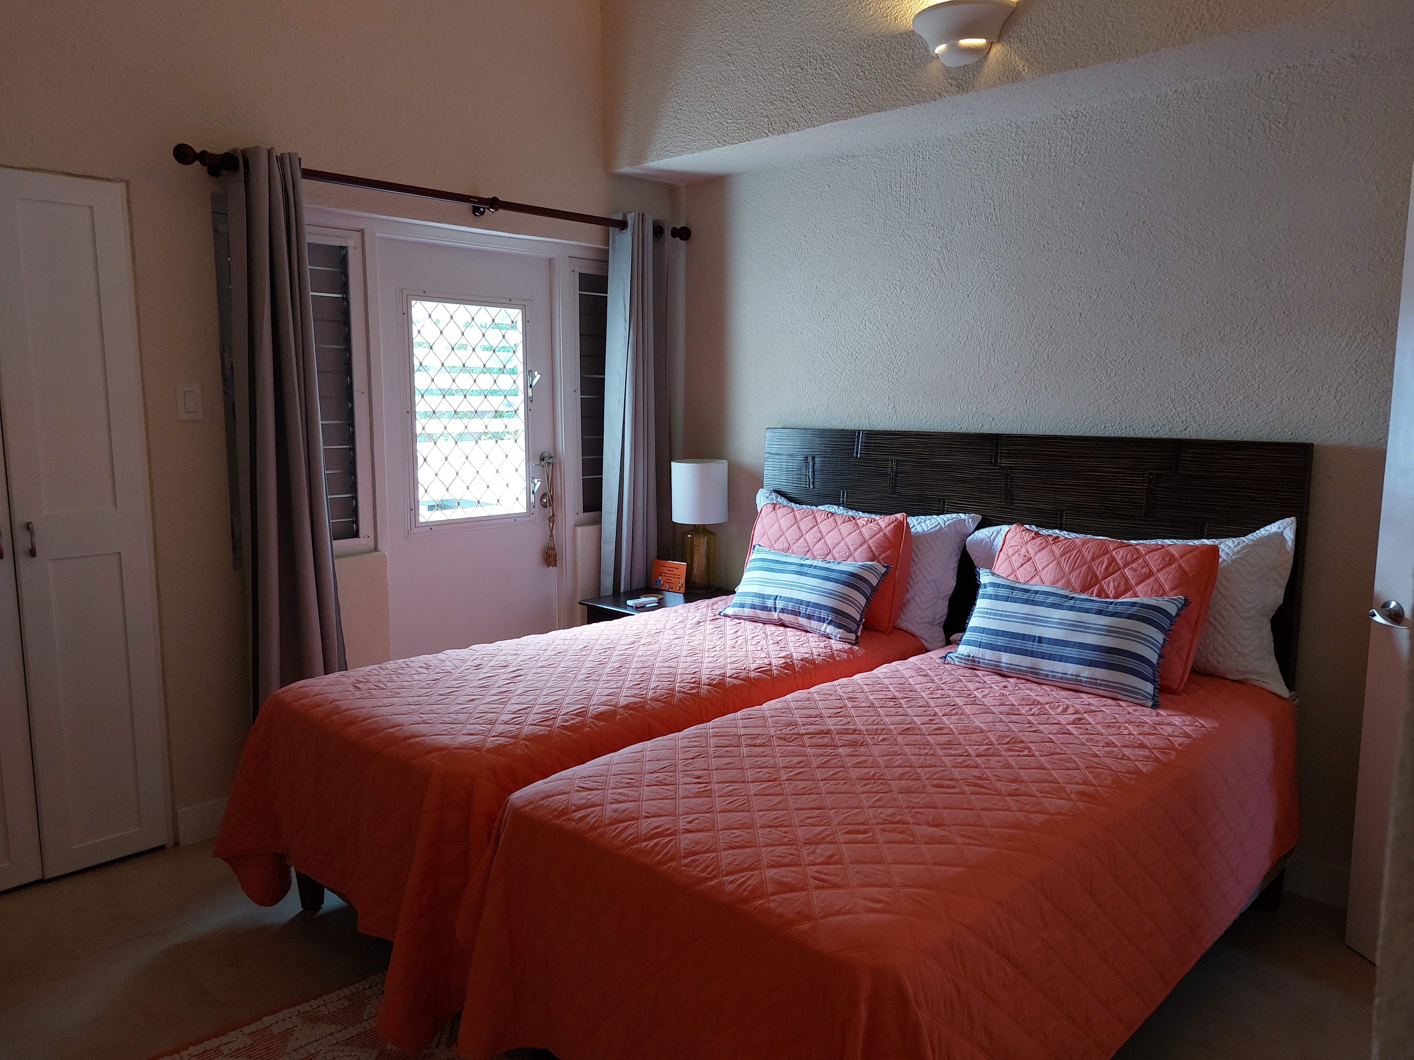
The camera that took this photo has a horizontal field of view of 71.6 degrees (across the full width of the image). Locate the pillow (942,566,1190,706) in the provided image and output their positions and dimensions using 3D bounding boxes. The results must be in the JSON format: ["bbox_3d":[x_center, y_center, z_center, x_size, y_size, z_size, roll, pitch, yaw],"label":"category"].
[{"bbox_3d":[1.016,0.303,2.856,0.650,0.320,0.130,8,-21,46],"label":"pillow"}]

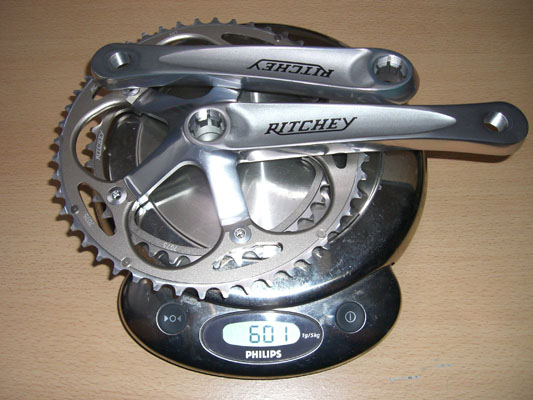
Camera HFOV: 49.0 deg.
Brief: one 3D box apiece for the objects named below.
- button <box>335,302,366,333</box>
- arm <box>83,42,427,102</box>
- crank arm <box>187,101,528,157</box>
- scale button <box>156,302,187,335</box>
[{"bbox_3d":[0.049,0.069,0.344,0.019,0.003,0.019,0,70,-7],"label":"button"},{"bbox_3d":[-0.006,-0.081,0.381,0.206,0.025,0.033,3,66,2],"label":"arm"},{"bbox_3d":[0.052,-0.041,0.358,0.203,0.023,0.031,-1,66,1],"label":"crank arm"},{"bbox_3d":[-0.056,0.070,0.344,0.019,0.003,0.019,0,70,6],"label":"scale button"}]

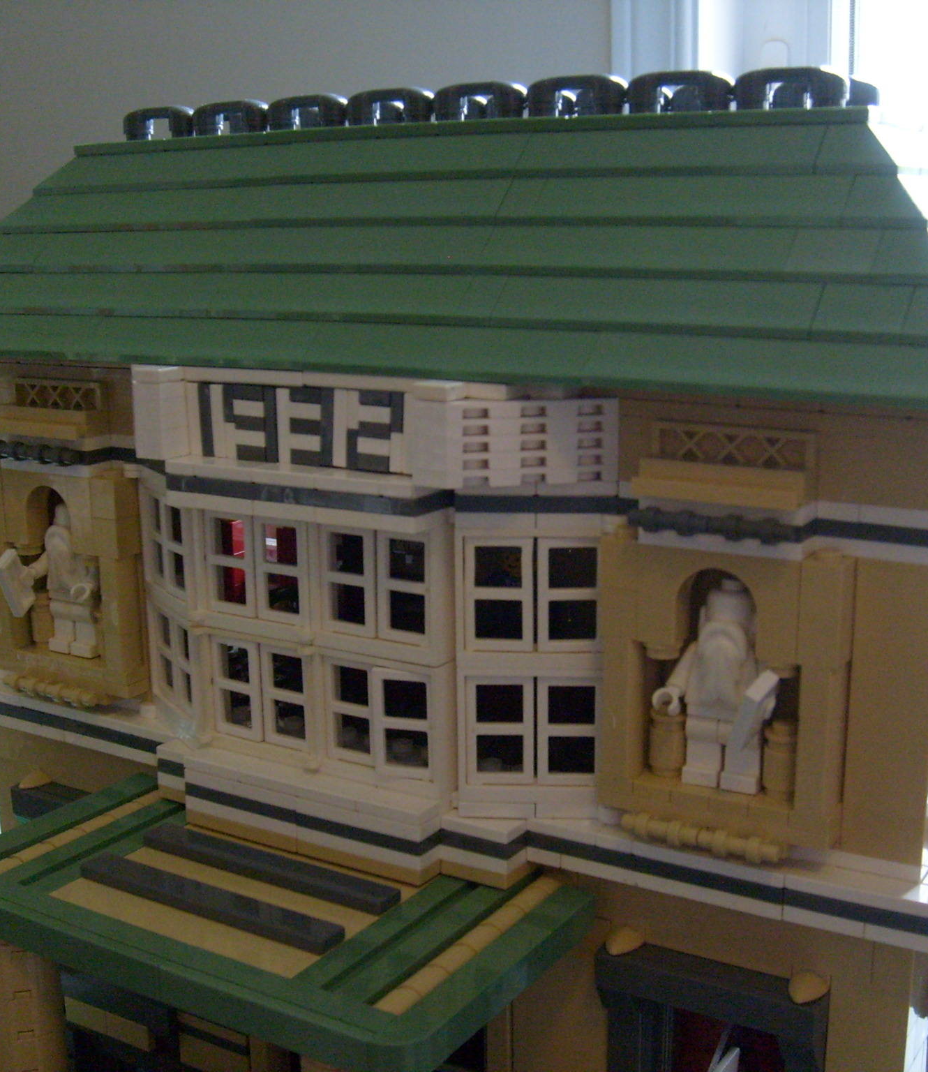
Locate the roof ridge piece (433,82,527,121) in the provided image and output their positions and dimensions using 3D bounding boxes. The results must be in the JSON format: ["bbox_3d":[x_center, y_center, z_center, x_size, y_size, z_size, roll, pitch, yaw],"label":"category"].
[{"bbox_3d":[0.004,-0.097,0.325,0.024,0.010,0.008,7,15,30],"label":"roof ridge piece"}]

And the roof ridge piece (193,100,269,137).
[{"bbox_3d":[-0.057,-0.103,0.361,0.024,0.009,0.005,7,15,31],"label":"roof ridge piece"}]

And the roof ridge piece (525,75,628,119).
[{"bbox_3d":[0.025,-0.095,0.313,0.024,0.010,0.008,7,15,30],"label":"roof ridge piece"}]

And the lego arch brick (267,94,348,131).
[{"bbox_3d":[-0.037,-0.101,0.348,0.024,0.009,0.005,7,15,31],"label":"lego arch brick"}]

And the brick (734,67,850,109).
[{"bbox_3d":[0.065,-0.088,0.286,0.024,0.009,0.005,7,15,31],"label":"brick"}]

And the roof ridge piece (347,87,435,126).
[{"bbox_3d":[-0.017,-0.100,0.337,0.024,0.010,0.008,7,15,30],"label":"roof ridge piece"}]

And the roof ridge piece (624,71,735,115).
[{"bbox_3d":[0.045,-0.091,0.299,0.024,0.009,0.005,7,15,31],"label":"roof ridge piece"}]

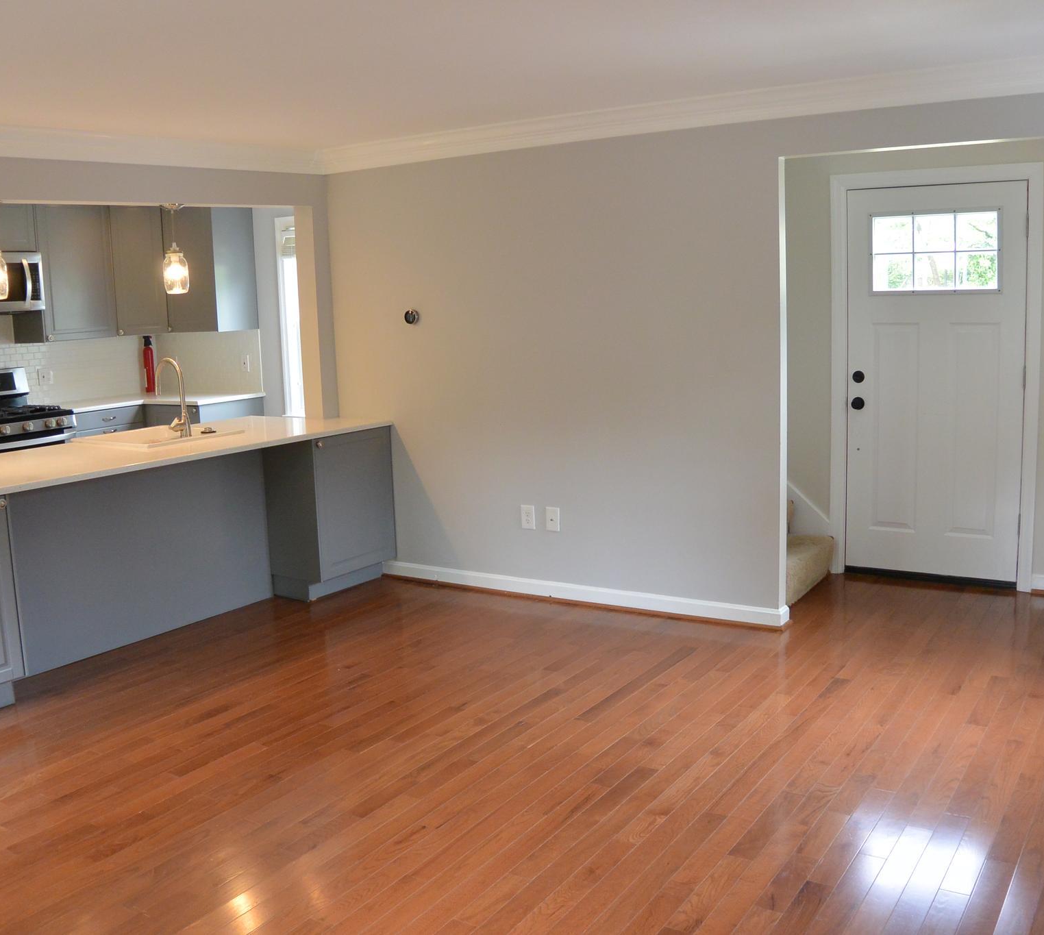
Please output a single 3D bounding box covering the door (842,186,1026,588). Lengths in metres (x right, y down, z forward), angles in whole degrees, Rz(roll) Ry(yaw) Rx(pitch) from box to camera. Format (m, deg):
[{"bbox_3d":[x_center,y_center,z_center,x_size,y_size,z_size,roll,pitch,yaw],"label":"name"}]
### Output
[{"bbox_3d":[2.116,-0.426,5.447,0.905,2.026,0.045,4,11,33],"label":"door"}]

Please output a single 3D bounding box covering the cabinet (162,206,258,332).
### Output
[{"bbox_3d":[-2.382,-1.537,7.968,0.610,1.010,0.390,4,11,33],"label":"cabinet"}]

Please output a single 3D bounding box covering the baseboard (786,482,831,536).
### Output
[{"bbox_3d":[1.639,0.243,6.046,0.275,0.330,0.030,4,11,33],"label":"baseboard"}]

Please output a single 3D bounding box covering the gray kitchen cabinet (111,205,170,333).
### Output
[{"bbox_3d":[-3.217,-1.572,8.480,0.400,1.015,0.490,4,11,33],"label":"gray kitchen cabinet"}]

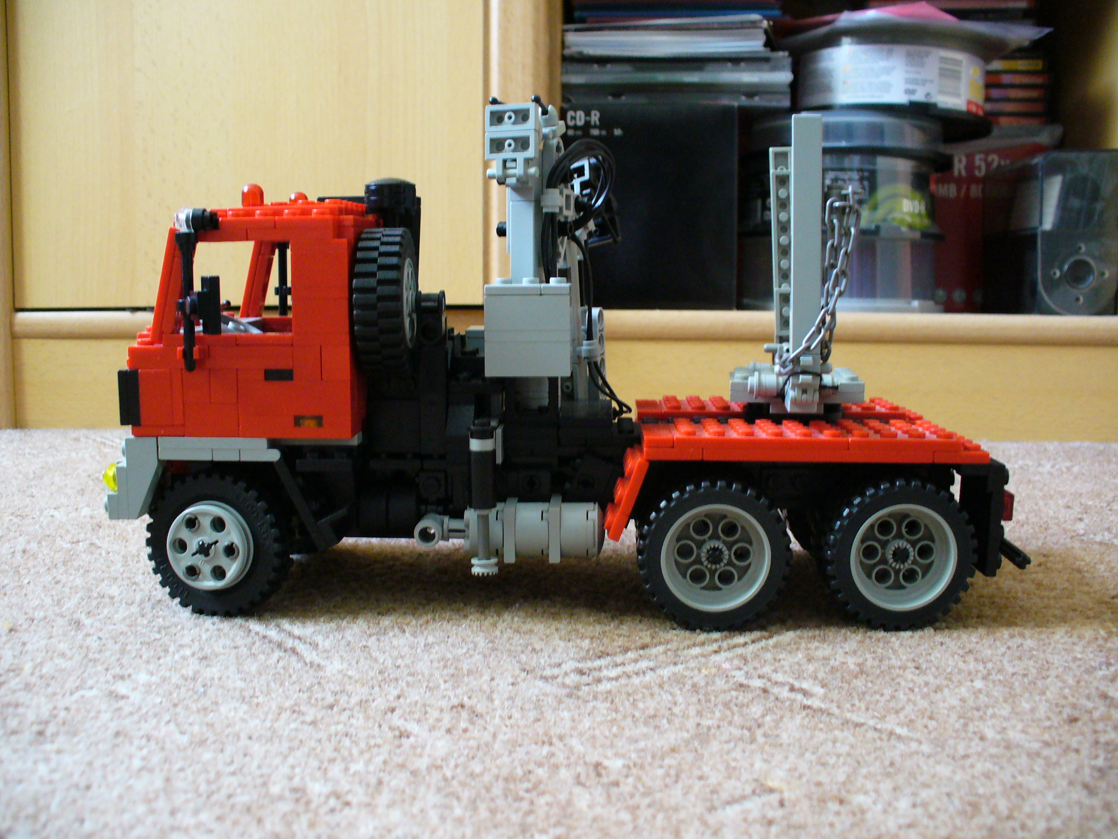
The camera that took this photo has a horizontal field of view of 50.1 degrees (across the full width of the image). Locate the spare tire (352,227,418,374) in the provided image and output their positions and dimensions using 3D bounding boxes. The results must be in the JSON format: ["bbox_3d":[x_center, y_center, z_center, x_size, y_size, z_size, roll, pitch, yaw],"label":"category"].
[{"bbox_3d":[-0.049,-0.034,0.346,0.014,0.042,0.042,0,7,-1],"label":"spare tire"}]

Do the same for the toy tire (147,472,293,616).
[{"bbox_3d":[-0.100,0.036,0.353,0.042,0.042,0.015,2,7,11],"label":"toy tire"}]

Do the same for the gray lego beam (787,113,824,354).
[{"bbox_3d":[0.067,-0.050,0.326,0.008,0.064,0.009,1,7,7],"label":"gray lego beam"}]

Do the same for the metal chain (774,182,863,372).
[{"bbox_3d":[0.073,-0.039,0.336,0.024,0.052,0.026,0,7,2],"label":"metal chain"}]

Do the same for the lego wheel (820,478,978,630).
[{"bbox_3d":[0.096,0.038,0.340,0.042,0.042,0.015,0,7,2],"label":"lego wheel"}]

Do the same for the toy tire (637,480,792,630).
[{"bbox_3d":[0.044,0.038,0.342,0.042,0.042,0.015,0,7,2],"label":"toy tire"}]

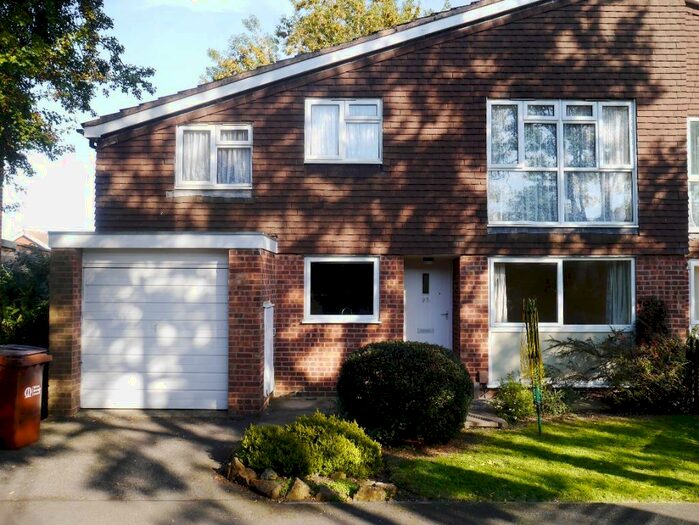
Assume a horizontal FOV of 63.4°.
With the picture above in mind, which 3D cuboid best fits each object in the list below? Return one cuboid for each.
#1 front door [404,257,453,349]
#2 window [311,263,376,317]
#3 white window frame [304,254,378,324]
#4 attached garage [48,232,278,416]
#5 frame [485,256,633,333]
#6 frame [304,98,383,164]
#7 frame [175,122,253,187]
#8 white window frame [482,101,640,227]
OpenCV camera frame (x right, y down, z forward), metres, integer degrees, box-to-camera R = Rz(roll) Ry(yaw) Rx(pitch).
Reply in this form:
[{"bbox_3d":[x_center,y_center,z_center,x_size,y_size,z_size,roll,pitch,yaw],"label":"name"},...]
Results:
[{"bbox_3d":[1.321,0.946,9.649,0.896,2.060,0.080,0,-2,0],"label":"front door"},{"bbox_3d":[-0.108,0.425,9.087,1.001,0.848,0.060,0,-2,0],"label":"window"},{"bbox_3d":[-0.111,0.442,9.057,1.225,1.072,0.120,0,-2,0],"label":"white window frame"},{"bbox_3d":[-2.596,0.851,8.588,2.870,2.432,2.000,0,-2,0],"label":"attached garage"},{"bbox_3d":[3.395,0.519,9.075,2.332,1.194,0.120,0,-2,0],"label":"frame"},{"bbox_3d":[-0.090,-2.102,9.132,1.254,1.054,0.120,0,-2,0],"label":"frame"},{"bbox_3d":[-2.161,-1.694,9.106,1.225,1.047,0.120,0,-2,0],"label":"frame"},{"bbox_3d":[3.418,-1.590,9.136,2.412,2.067,0.120,0,-2,0],"label":"white window frame"}]

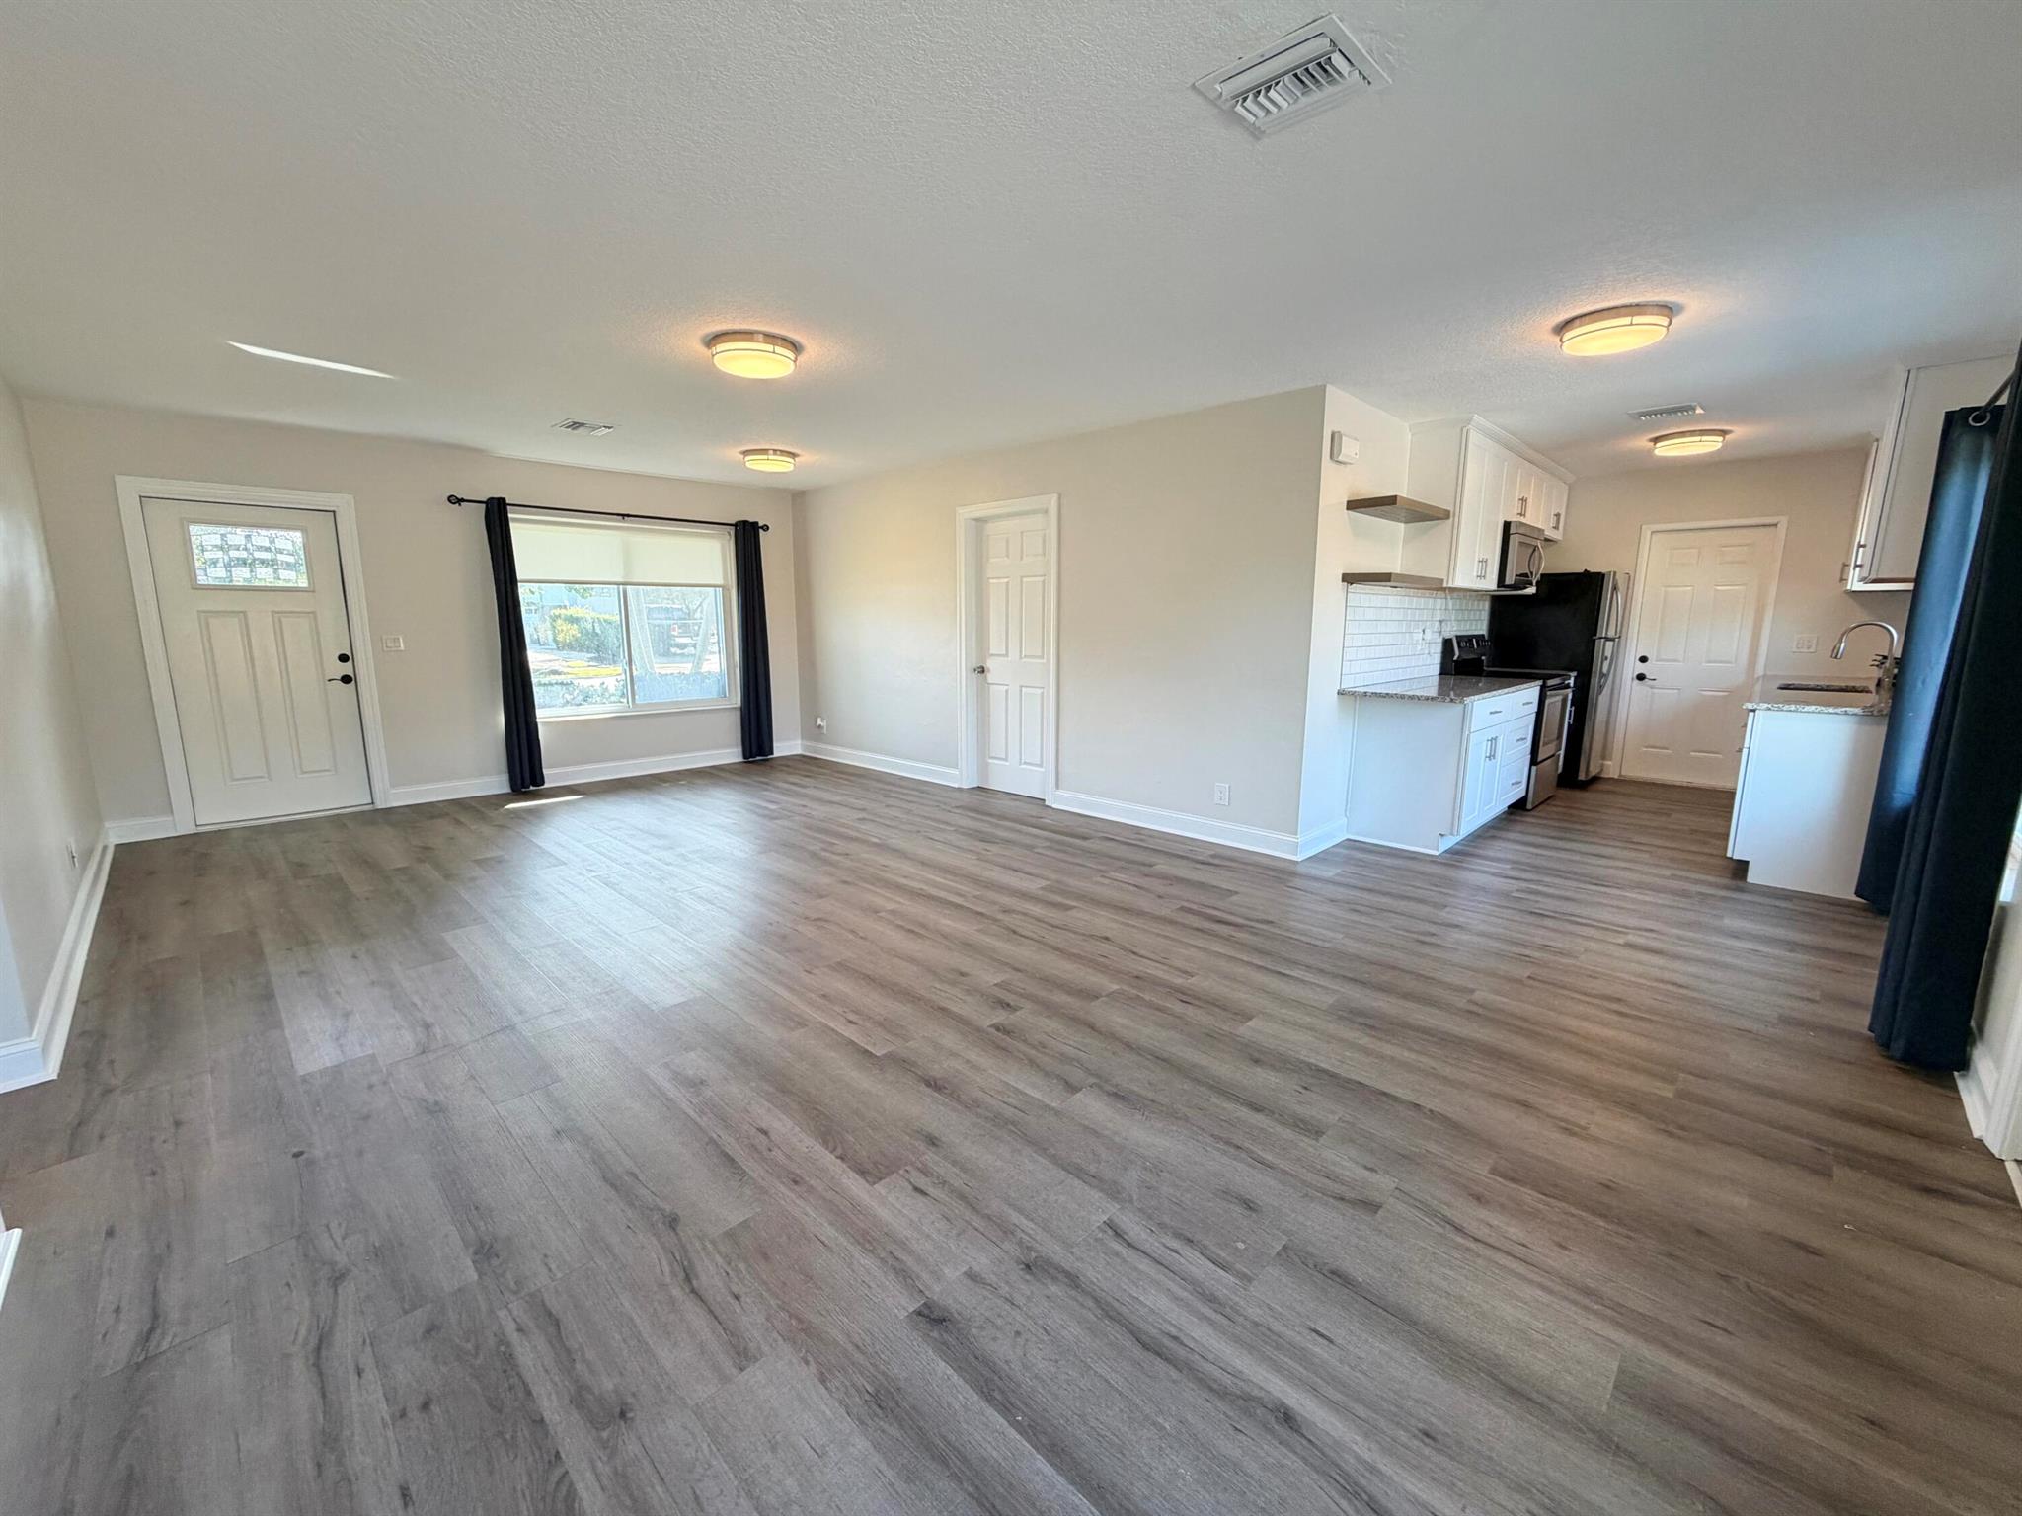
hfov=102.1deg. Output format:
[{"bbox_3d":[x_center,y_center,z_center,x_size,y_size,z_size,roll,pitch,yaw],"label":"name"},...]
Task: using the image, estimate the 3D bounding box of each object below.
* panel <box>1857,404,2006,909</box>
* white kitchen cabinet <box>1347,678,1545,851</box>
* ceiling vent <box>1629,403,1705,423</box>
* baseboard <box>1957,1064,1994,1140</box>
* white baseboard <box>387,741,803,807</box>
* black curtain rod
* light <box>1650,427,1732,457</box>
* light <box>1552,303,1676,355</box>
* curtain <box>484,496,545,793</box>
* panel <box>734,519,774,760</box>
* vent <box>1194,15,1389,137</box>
[{"bbox_3d":[3.967,-0.383,3.535,0.172,2.152,0.330,9,13,44],"label":"panel"},{"bbox_3d":[2.803,0.006,5.250,0.626,0.904,1.518,9,13,44],"label":"white kitchen cabinet"},{"bbox_3d":[3.740,-1.955,4.665,0.305,0.030,0.305,9,13,44],"label":"ceiling vent"},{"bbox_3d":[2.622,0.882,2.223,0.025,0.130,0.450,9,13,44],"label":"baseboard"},{"bbox_3d":[-3.236,0.095,6.958,0.016,0.131,3.325,9,13,44],"label":"white baseboard"},{"bbox_3d":[-3.116,-1.971,6.668,0.100,0.060,2.500,9,13,44],"label":"black curtain rod"},{"bbox_3d":[4.449,-2.055,5.364,0.416,0.090,0.416,9,13,44],"label":"light"},{"bbox_3d":[2.394,-1.693,3.257,0.375,0.085,0.375,9,13,44],"label":"light"},{"bbox_3d":[-3.741,-0.824,6.162,0.120,2.165,0.215,9,13,44],"label":"curtain"},{"bbox_3d":[-2.374,-1.054,7.532,0.120,2.158,0.245,9,13,44],"label":"panel"},{"bbox_3d":[0.626,-1.483,1.817,0.305,0.030,0.305,9,13,44],"label":"vent"}]

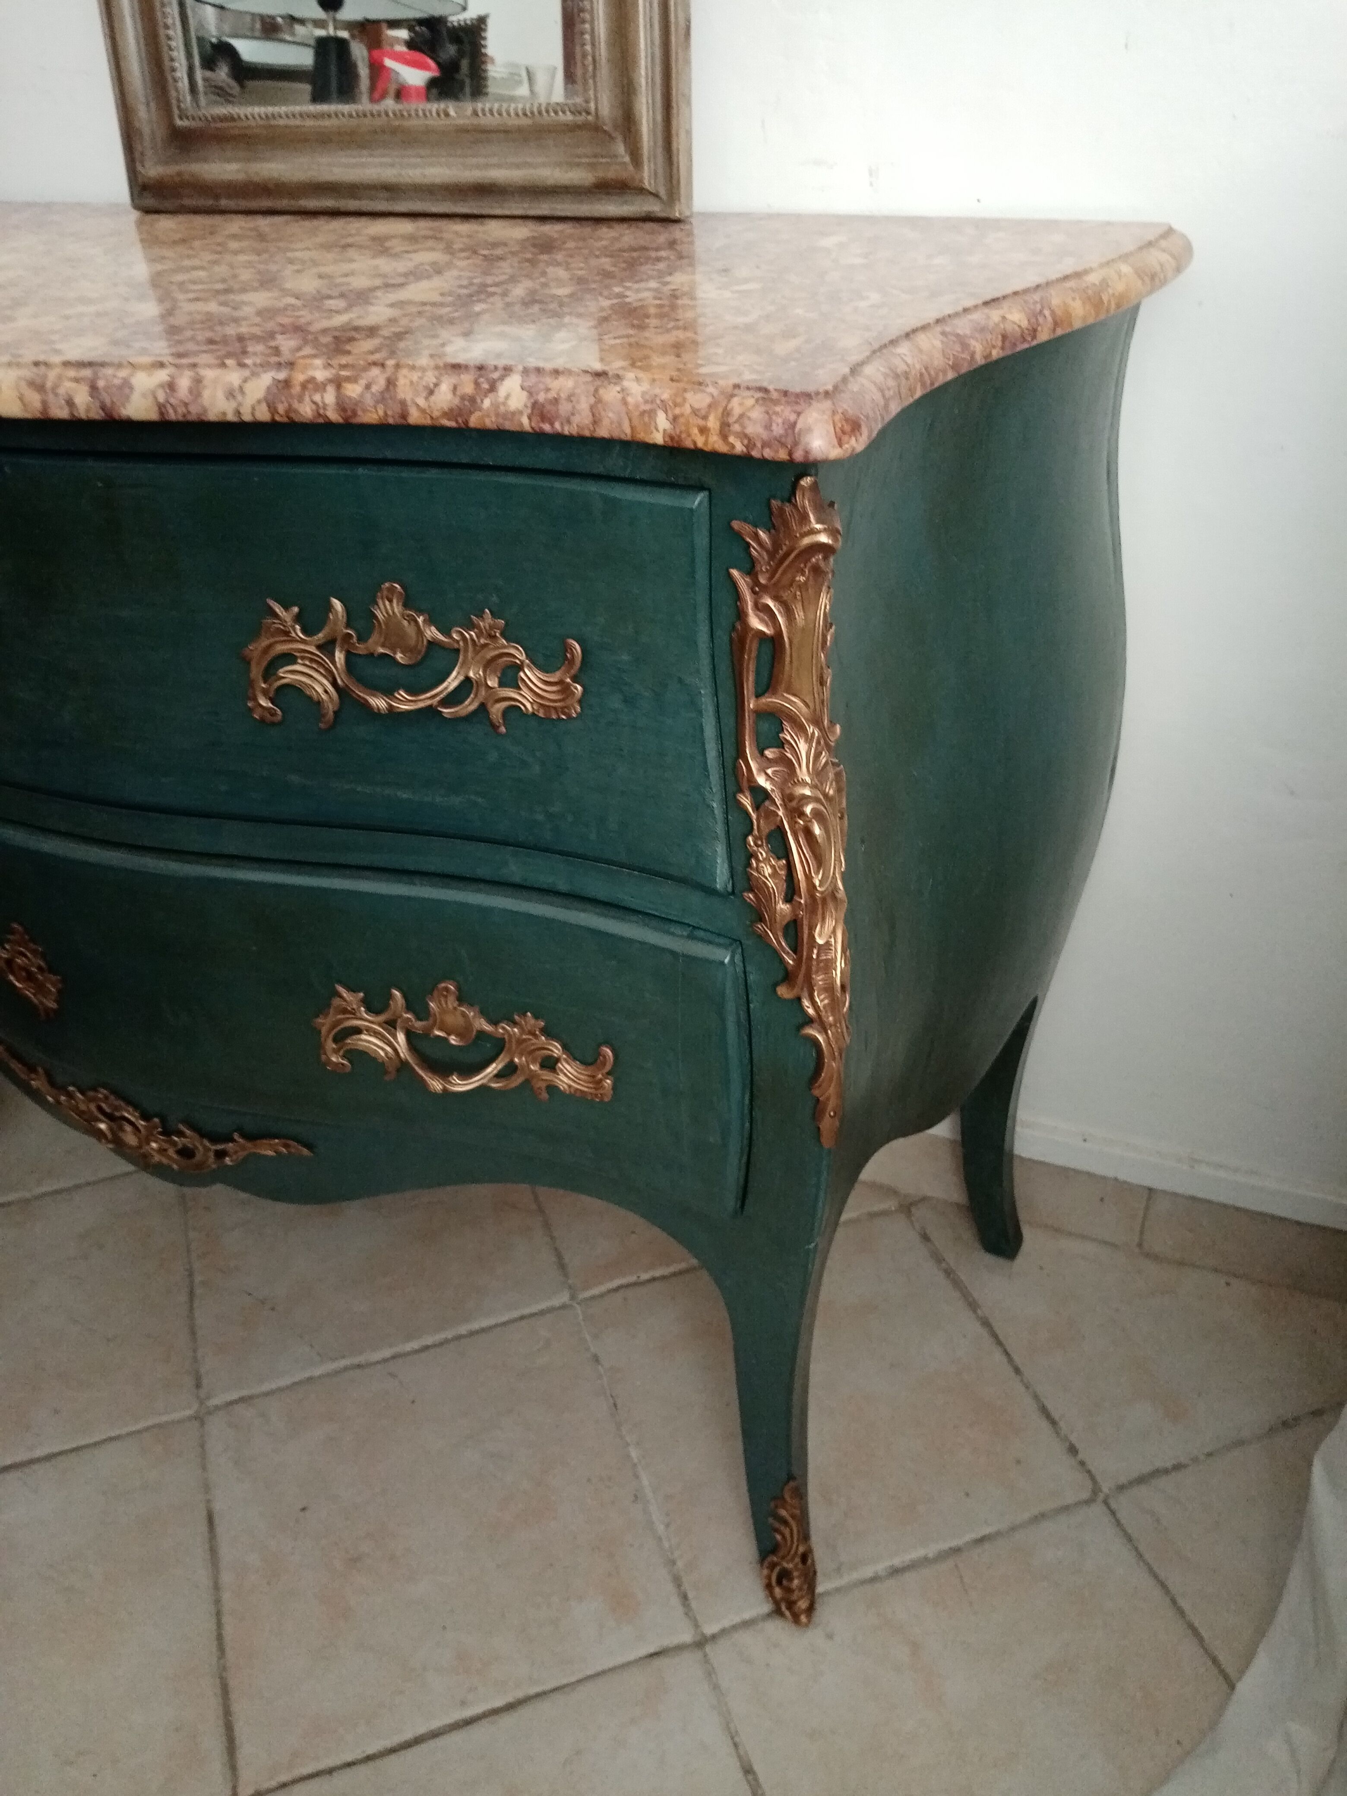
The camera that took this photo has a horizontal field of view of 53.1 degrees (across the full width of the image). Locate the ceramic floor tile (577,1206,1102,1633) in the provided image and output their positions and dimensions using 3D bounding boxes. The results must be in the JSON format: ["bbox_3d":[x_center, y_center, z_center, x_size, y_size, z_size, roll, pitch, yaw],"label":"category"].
[{"bbox_3d":[0.123,0.425,1.158,0.328,0.010,0.328,-12,34,-15],"label":"ceramic floor tile"}]

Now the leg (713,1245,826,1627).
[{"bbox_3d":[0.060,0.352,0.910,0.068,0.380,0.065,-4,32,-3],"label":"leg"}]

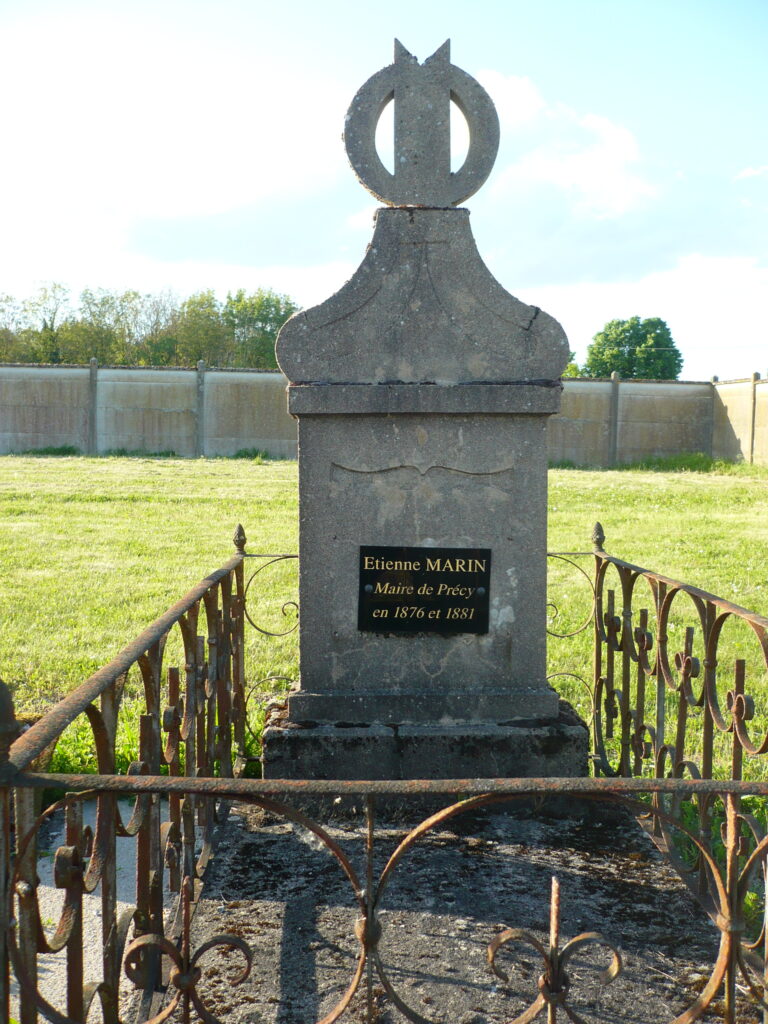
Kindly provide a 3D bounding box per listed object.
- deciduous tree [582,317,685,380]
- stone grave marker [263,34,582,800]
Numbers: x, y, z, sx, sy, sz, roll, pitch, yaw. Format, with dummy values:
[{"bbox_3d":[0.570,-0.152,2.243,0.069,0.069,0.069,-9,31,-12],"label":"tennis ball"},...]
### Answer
[{"bbox_3d":[15.700,-7.300,65.000,6.300,9.900,6.300,2,3,13],"label":"deciduous tree"},{"bbox_3d":[0.118,-0.255,3.118,0.934,2.240,0.370,0,3,-2],"label":"stone grave marker"}]

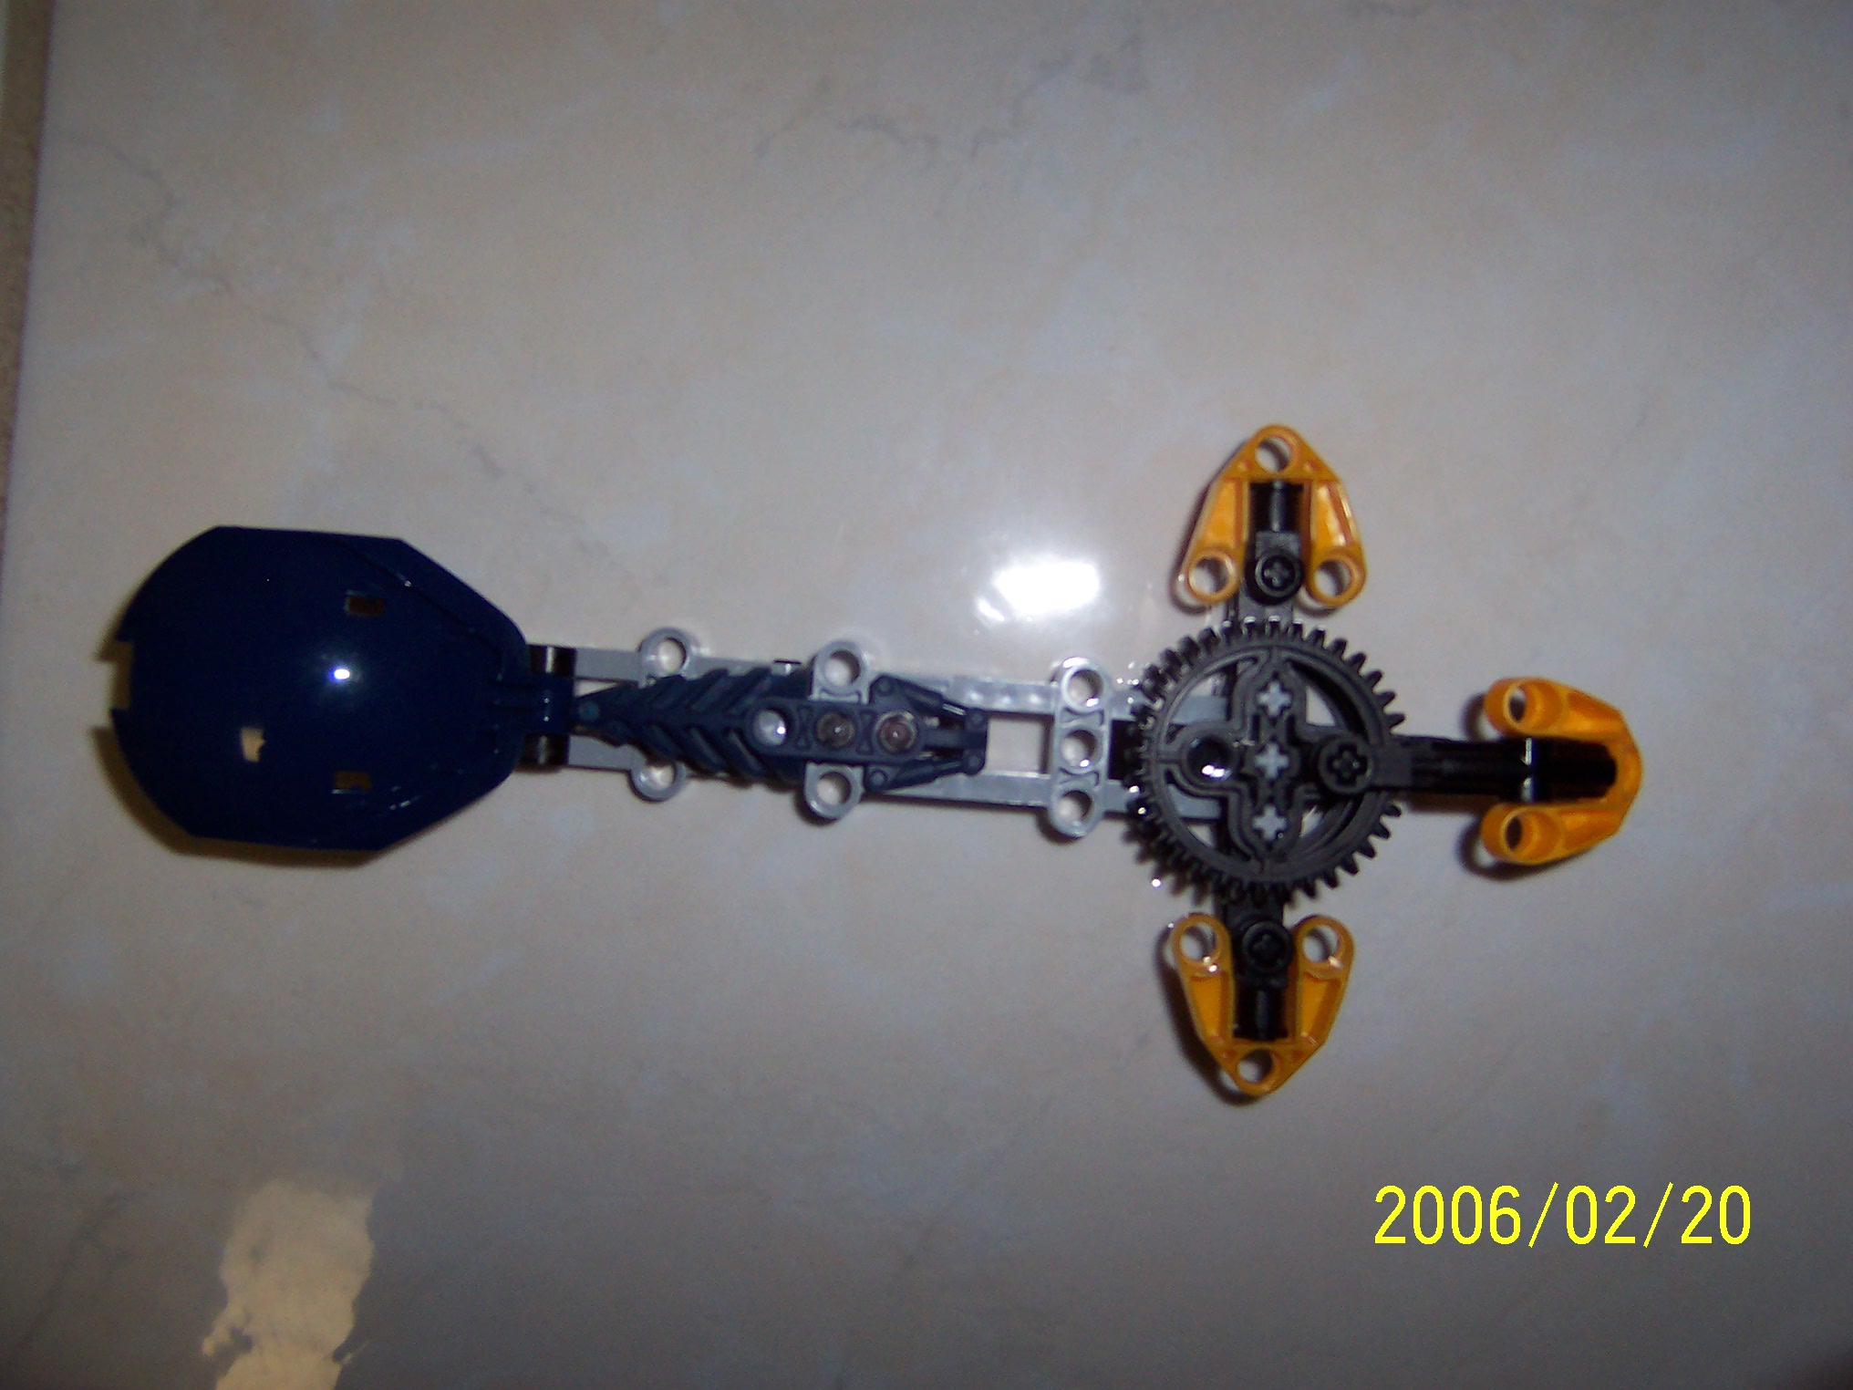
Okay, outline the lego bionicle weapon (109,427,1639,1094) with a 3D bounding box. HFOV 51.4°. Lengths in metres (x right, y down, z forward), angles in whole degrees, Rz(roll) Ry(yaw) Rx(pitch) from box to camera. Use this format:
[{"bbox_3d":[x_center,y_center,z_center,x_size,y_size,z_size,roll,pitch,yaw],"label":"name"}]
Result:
[{"bbox_3d":[-0.004,0.006,0.253,0.200,0.032,0.088,3,88,0],"label":"lego bionicle weapon"}]

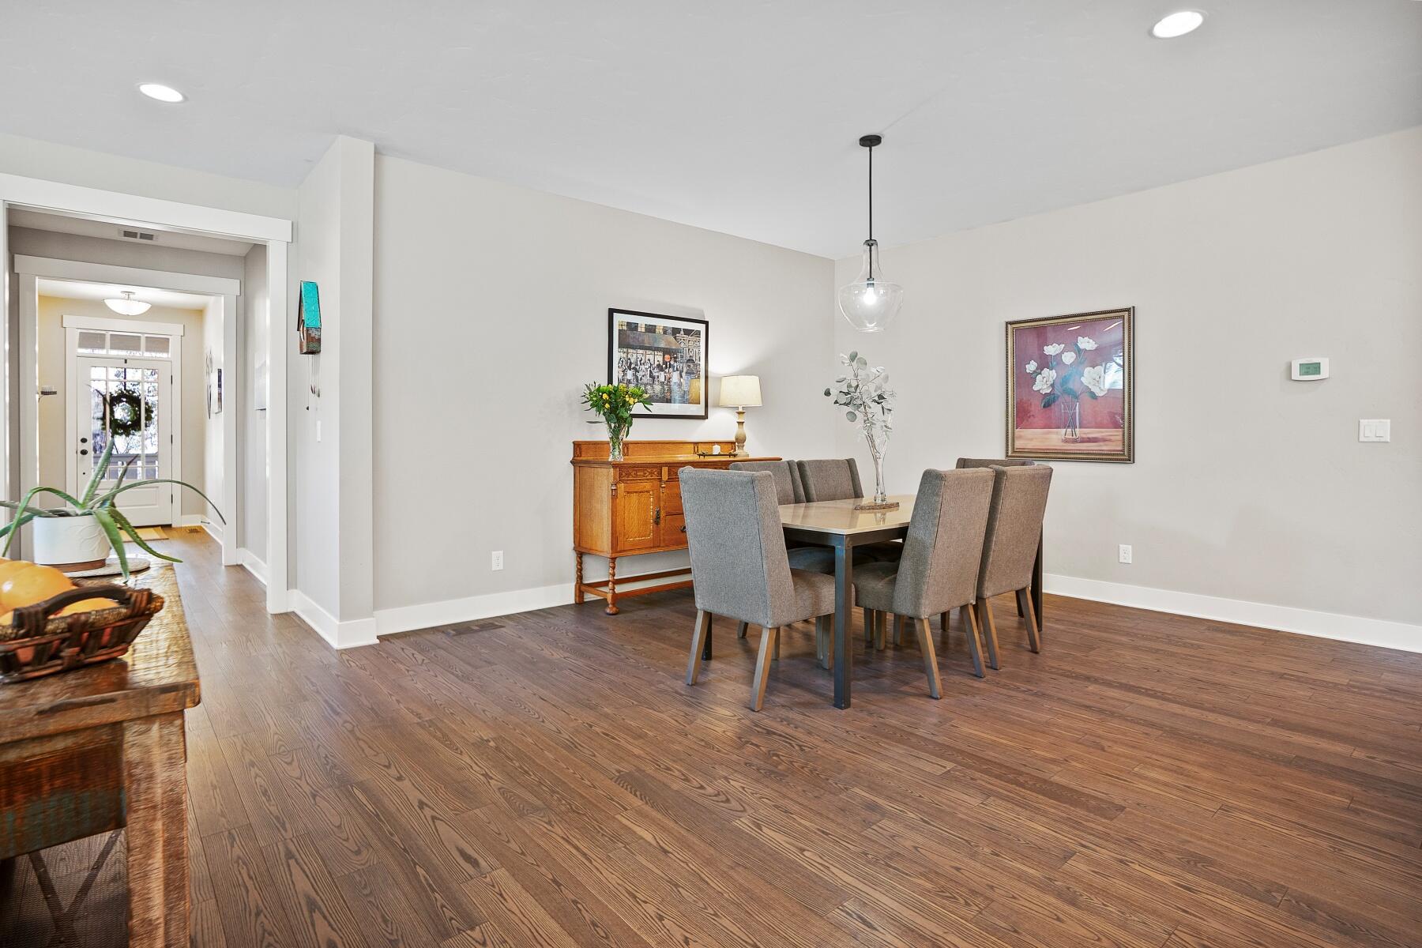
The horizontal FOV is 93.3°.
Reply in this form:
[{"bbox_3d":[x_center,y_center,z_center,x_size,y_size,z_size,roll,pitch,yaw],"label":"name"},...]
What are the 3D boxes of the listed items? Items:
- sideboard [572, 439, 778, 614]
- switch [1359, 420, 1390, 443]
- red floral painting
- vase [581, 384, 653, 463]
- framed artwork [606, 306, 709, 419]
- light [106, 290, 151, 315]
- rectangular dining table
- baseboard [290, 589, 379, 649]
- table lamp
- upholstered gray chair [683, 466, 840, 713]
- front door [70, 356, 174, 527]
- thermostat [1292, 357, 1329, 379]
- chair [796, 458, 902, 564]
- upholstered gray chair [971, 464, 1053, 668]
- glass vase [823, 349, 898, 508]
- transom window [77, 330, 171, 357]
[{"bbox_3d":[-0.190,0.329,4.983,1.570,1.140,0.450,-2,4,-38],"label":"sideboard"},{"bbox_3d":[3.559,-0.229,3.600,0.010,0.120,0.120,-2,3,-42],"label":"switch"},{"bbox_3d":[2.482,-0.592,4.670,0.040,1.020,0.830,-2,3,-42],"label":"red floral painting"},{"bbox_3d":[-0.643,-0.356,4.556,0.460,0.536,0.430,0,3,0],"label":"vase"},{"bbox_3d":[-0.362,-0.807,5.066,0.889,0.770,0.030,-2,4,-37],"label":"framed artwork"},{"bbox_3d":[-6.556,-1.912,7.550,0.390,0.270,0.390,-2,2,-38],"label":"light"},{"bbox_3d":[0.983,0.587,3.793,1.870,0.755,0.900,-3,4,-40],"label":"rectangular dining table"},{"bbox_3d":[-2.354,0.871,4.171,0.242,0.145,1.136,-3,4,-41],"label":"baseboard"},{"bbox_3d":[0.232,-0.451,5.282,0.330,0.642,0.330,0,3,0],"label":"table lamp"},{"bbox_3d":[0.255,0.465,3.080,0.640,0.985,0.475,-2,3,-42],"label":"upholstered gray chair"},{"bbox_3d":[-7.183,-0.388,8.230,0.900,2.070,0.060,-2,2,-38],"label":"front door"},{"bbox_3d":[3.363,-0.589,3.767,0.030,0.118,0.152,-2,3,-42],"label":"thermostat"},{"bbox_3d":[0.925,0.405,4.100,0.475,0.985,0.640,-2,3,-42],"label":"chair"},{"bbox_3d":[1.425,0.459,3.699,0.490,1.020,0.640,-2,4,-37],"label":"upholstered gray chair"},{"bbox_3d":[0.899,-0.268,4.031,0.420,0.925,0.380,-3,4,-41],"label":"glass vase"},{"bbox_3d":[-7.153,-1.577,8.180,0.880,0.270,0.060,-2,2,-38],"label":"transom window"}]

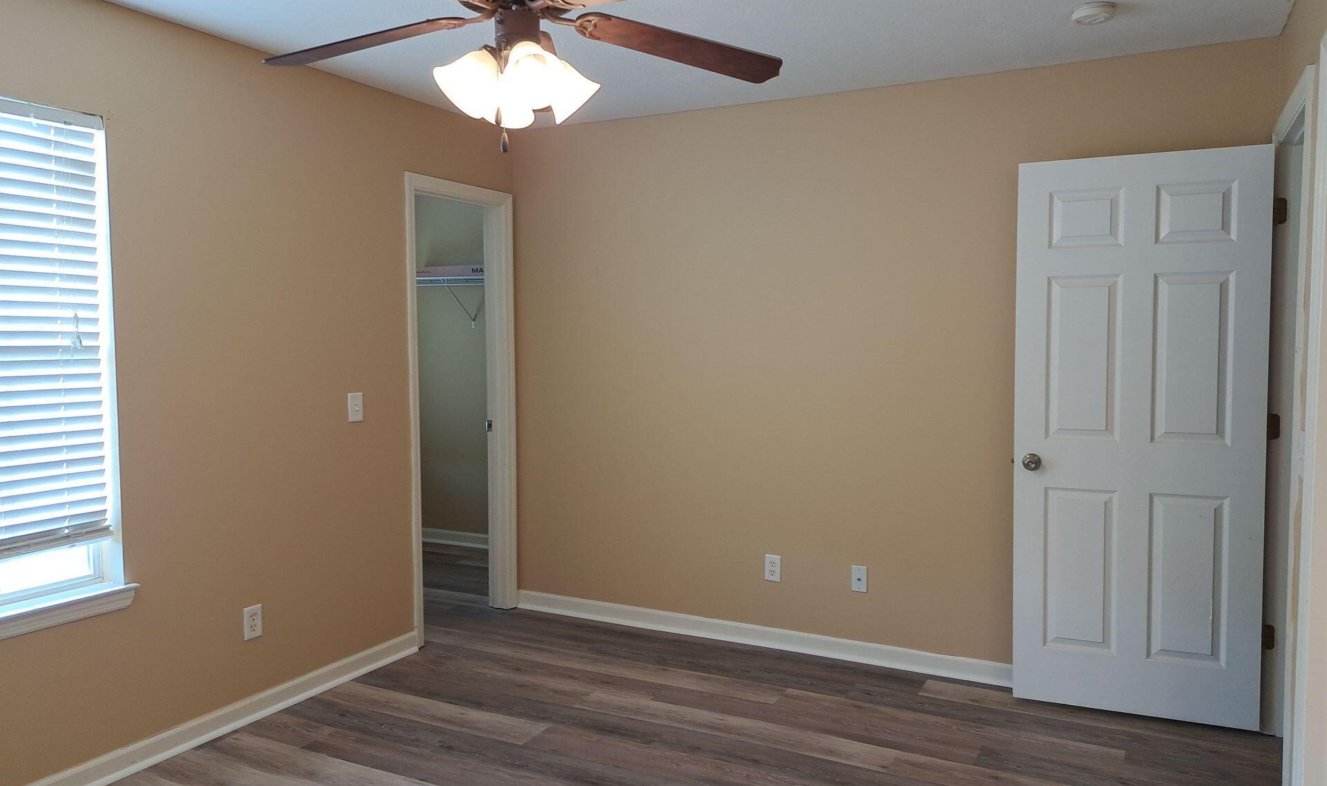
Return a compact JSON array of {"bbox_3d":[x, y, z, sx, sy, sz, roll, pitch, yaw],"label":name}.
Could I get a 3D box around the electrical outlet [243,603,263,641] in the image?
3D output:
[{"bbox_3d":[-1.507,0.844,3.381,0.008,0.118,0.075,1,4,28],"label":"electrical outlet"}]

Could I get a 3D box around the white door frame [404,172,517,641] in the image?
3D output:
[{"bbox_3d":[-0.994,0.077,4.411,0.136,2.127,0.748,1,4,28],"label":"white door frame"}]

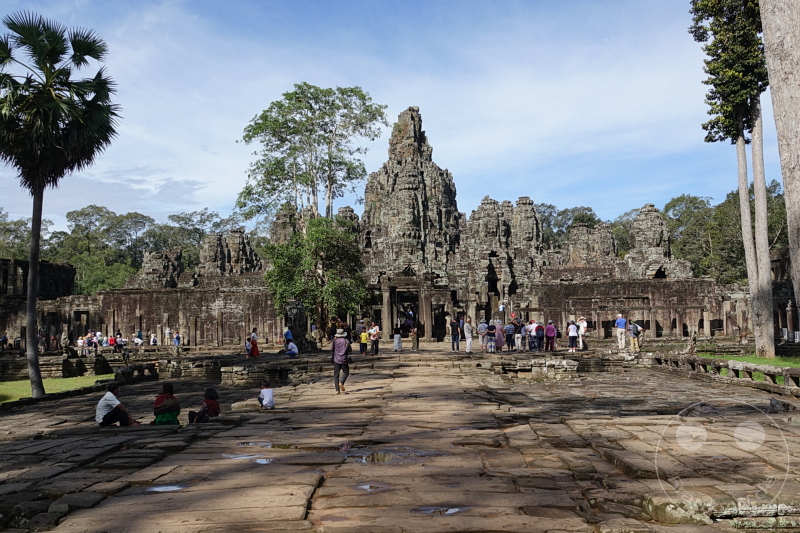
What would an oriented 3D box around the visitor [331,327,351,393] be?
[{"bbox_3d":[-1.479,2.416,19.100,0.550,1.664,0.480,0,-5,-5],"label":"visitor"}]

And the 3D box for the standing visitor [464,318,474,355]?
[{"bbox_3d":[3.377,3.372,36.600,0.400,1.714,0.500,3,-5,-30],"label":"standing visitor"}]

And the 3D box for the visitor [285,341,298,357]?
[{"bbox_3d":[-4.740,3.593,33.000,0.620,0.795,0.480,-1,-5,8],"label":"visitor"}]

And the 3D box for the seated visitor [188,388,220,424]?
[{"bbox_3d":[-3.601,2.572,13.900,0.600,0.666,0.450,-2,-5,25],"label":"seated visitor"}]

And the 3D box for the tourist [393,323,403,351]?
[{"bbox_3d":[-0.077,3.638,38.600,0.470,1.479,0.350,0,-5,0],"label":"tourist"}]

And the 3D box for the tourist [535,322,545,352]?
[{"bbox_3d":[7.021,3.528,37.800,0.480,1.529,0.420,0,-5,0],"label":"tourist"}]

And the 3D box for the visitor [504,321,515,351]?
[{"bbox_3d":[5.469,3.468,37.800,0.520,1.607,0.330,0,-5,6],"label":"visitor"}]

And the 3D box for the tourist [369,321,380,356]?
[{"bbox_3d":[-1.168,3.321,34.600,0.500,1.556,0.400,-1,-5,8],"label":"tourist"}]

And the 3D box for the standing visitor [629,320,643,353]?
[{"bbox_3d":[11.837,3.526,38.000,0.620,1.616,0.460,1,-5,-14],"label":"standing visitor"}]

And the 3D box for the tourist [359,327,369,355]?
[{"bbox_3d":[-1.659,3.529,35.500,0.440,1.376,0.280,0,-5,0],"label":"tourist"}]

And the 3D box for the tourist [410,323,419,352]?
[{"bbox_3d":[0.776,3.875,41.000,0.400,1.513,0.420,2,-5,-20],"label":"tourist"}]

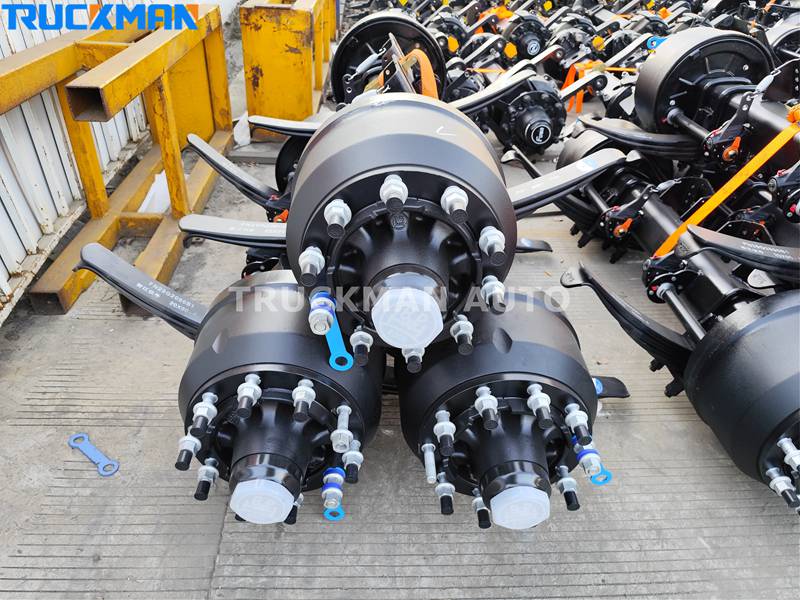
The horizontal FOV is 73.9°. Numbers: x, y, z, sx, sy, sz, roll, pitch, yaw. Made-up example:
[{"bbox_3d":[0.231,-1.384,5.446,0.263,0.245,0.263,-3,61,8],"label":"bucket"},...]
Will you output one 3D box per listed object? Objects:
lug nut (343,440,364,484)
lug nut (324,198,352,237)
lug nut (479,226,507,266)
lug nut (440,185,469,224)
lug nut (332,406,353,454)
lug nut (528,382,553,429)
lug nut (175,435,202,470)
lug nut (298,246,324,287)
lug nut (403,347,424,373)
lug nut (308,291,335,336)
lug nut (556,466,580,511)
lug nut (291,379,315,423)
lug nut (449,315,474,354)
[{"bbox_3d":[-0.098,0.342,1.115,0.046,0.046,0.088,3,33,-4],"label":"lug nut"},{"bbox_3d":[-0.103,-0.135,0.883,0.045,0.045,0.092,2,34,-4],"label":"lug nut"},{"bbox_3d":[0.162,-0.092,0.912,0.046,0.046,0.086,3,34,-4],"label":"lug nut"},{"bbox_3d":[0.093,-0.158,0.878,0.045,0.045,0.095,2,34,-4],"label":"lug nut"},{"bbox_3d":[-0.114,0.256,1.063,0.046,0.046,0.091,3,33,-4],"label":"lug nut"},{"bbox_3d":[0.274,0.206,1.036,0.046,0.046,0.090,3,33,-4],"label":"lug nut"},{"bbox_3d":[-0.427,0.306,1.065,0.046,0.046,0.068,3,33,-4],"label":"lug nut"},{"bbox_3d":[-0.154,-0.058,0.924,0.046,0.046,0.086,3,34,-4],"label":"lug nut"},{"bbox_3d":[0.028,0.110,1.038,0.046,0.046,0.069,3,34,-4],"label":"lug nut"},{"bbox_3d":[-0.143,0.026,0.987,0.046,0.046,0.086,2,34,-3],"label":"lug nut"},{"bbox_3d":[0.374,0.416,1.178,0.045,0.045,0.093,3,33,-3],"label":"lug nut"},{"bbox_3d":[-0.185,0.194,1.023,0.046,0.046,0.087,3,33,-4],"label":"lug nut"},{"bbox_3d":[0.122,0.067,1.021,0.046,0.046,0.086,3,34,-4],"label":"lug nut"}]

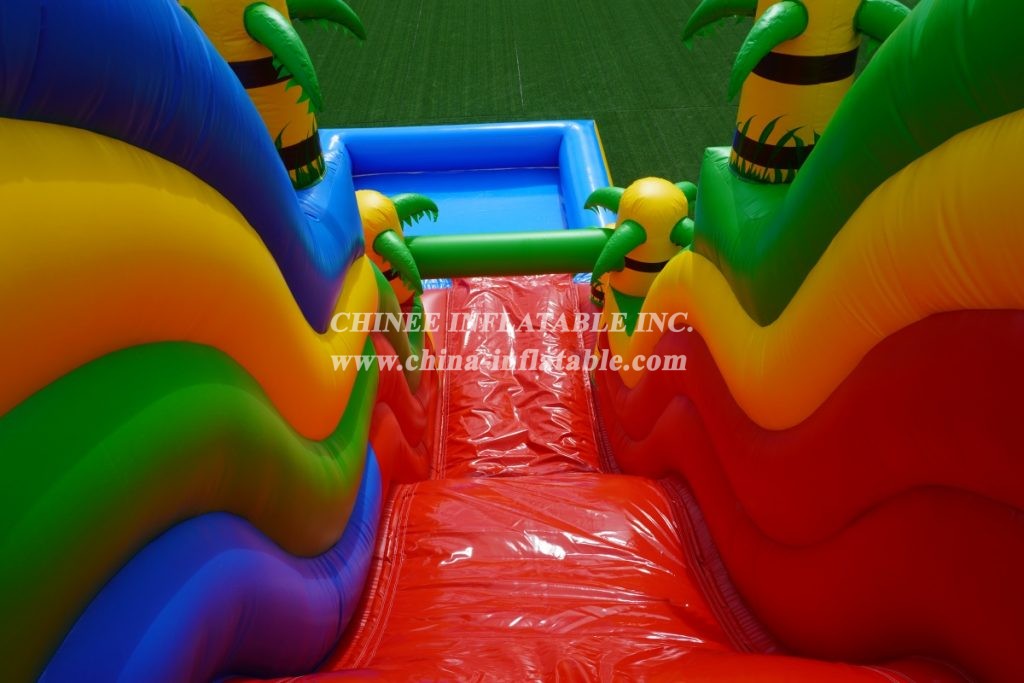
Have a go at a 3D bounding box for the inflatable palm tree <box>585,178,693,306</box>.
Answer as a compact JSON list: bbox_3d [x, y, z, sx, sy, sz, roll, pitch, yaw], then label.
[{"bbox_3d":[0.966,-0.749,4.823,0.970,0.830,0.970,-2,42,-1],"label":"inflatable palm tree"}]

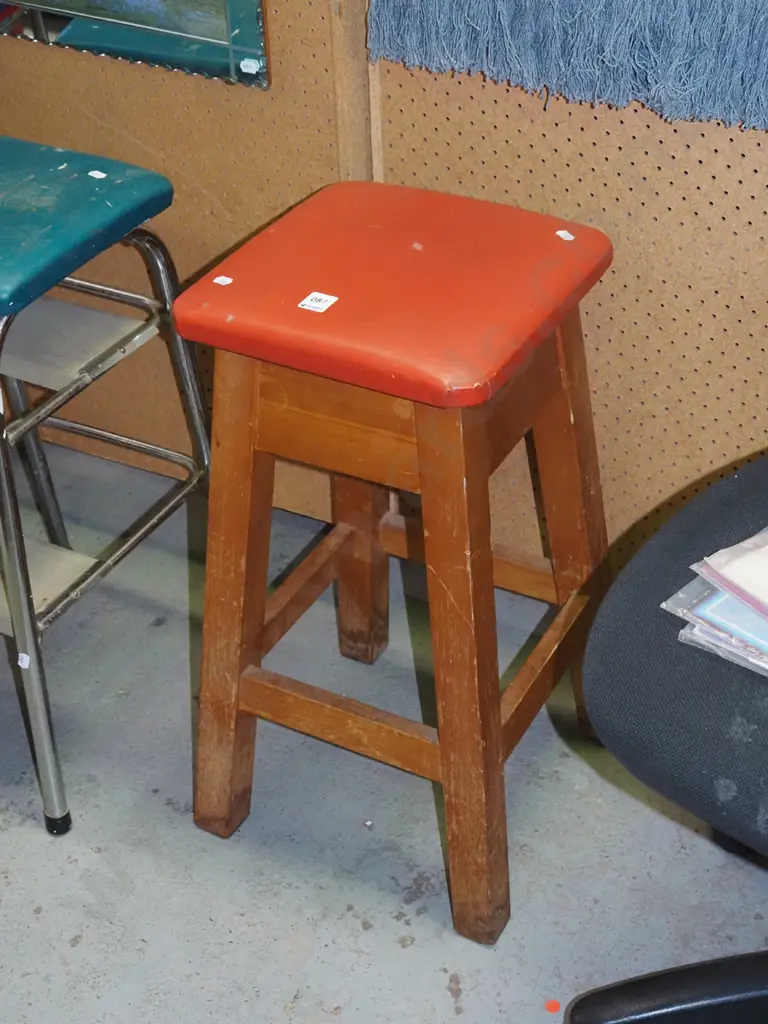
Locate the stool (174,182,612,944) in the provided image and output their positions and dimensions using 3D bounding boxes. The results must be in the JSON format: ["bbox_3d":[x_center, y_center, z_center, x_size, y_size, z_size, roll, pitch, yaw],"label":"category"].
[{"bbox_3d":[0.024,0.033,1.496,0.352,0.623,0.346,16,40,24],"label":"stool"}]

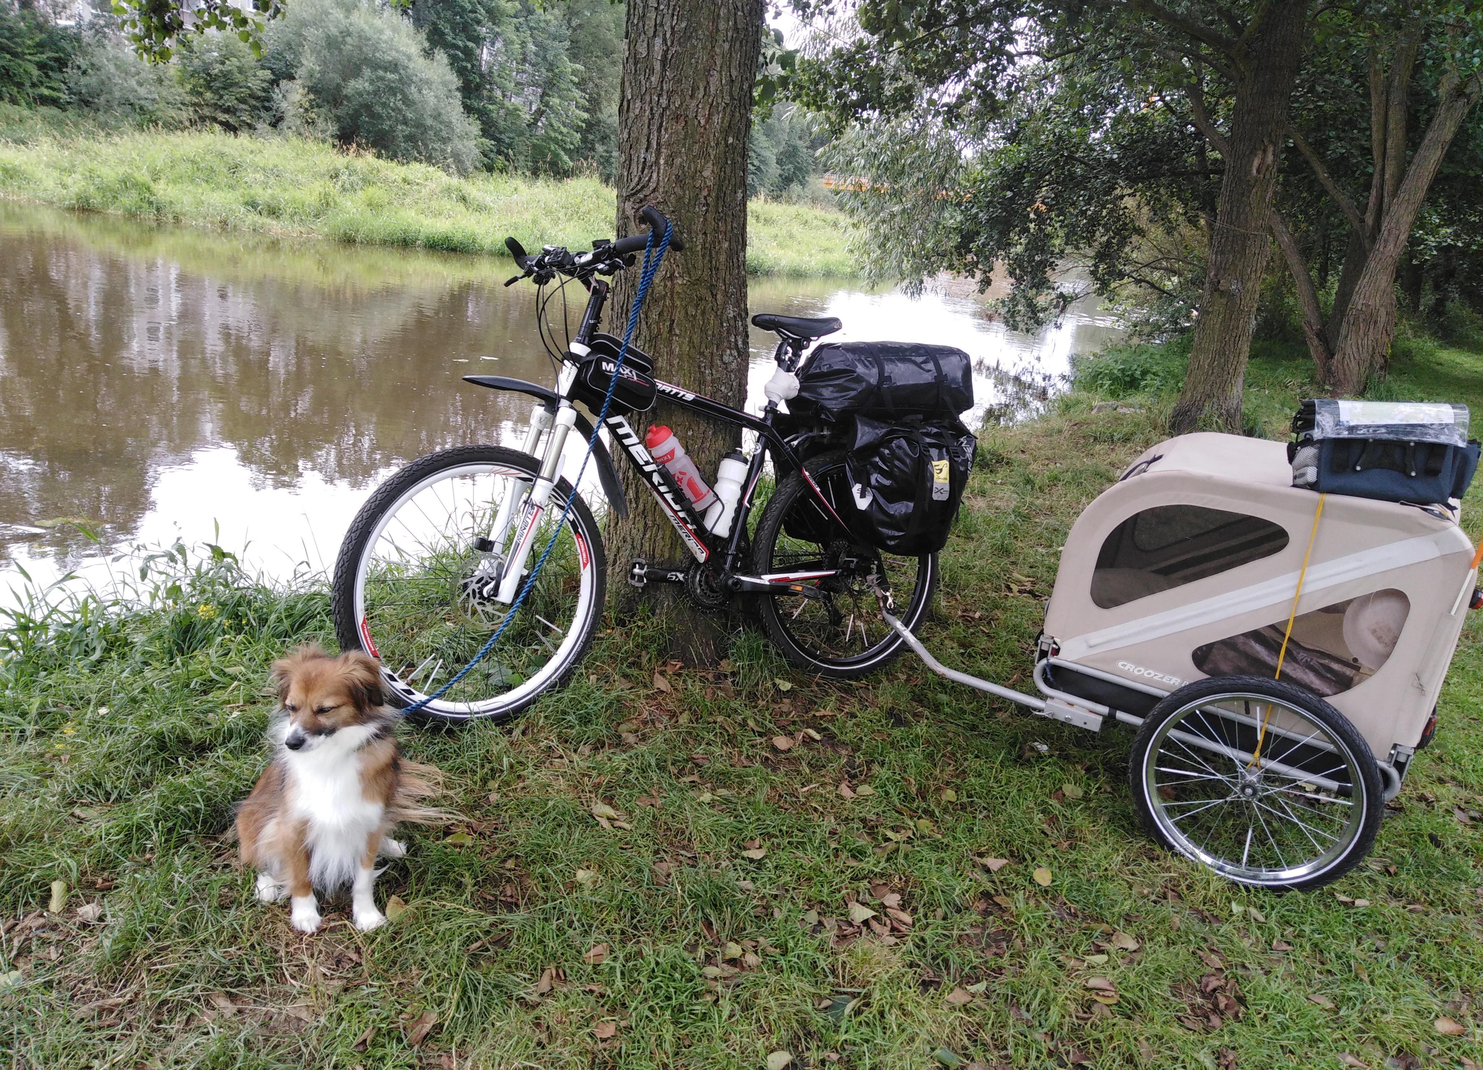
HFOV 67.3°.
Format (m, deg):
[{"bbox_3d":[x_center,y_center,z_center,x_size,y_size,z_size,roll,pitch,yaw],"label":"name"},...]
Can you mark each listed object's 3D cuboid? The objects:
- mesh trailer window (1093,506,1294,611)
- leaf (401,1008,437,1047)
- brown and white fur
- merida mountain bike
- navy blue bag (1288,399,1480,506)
[{"bbox_3d":[0.956,0.067,2.405,0.365,0.270,0.020,15,19,23],"label":"mesh trailer window"},{"bbox_3d":[-0.479,0.738,1.660,0.055,0.025,0.075,10,17,7],"label":"leaf"},{"bbox_3d":[-0.691,0.384,1.928,0.300,0.475,0.360,0,18,-22],"label":"brown and white fur"},{"bbox_3d":[-0.121,-0.147,2.805,1.752,1.170,0.630,-2,9,-35],"label":"merida mountain bike"},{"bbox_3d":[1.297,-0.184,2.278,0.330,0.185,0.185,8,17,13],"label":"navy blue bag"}]

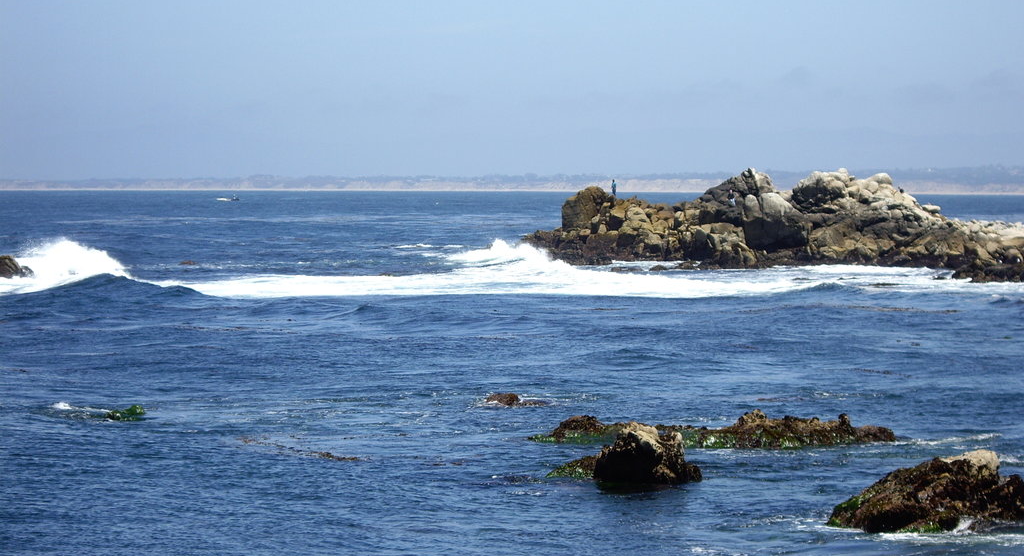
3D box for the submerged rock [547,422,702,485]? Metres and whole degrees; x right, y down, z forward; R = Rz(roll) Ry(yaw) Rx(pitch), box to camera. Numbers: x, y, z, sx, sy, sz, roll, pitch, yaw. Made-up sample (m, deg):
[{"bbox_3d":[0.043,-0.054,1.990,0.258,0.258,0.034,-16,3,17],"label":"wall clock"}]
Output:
[{"bbox_3d":[2.958,4.568,88.667,4.102,1.500,2.600,0,2,0],"label":"submerged rock"}]

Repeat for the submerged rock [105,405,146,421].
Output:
[{"bbox_3d":[-12.719,4.425,110.977,1.382,0.500,0.900,0,2,0],"label":"submerged rock"}]

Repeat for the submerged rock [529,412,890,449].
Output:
[{"bbox_3d":[6.025,4.482,100.331,10.711,1.050,3.600,0,2,0],"label":"submerged rock"}]

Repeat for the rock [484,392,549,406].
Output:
[{"bbox_3d":[0.158,4.272,118.535,2.250,0.450,1.100,0,2,0],"label":"rock"}]

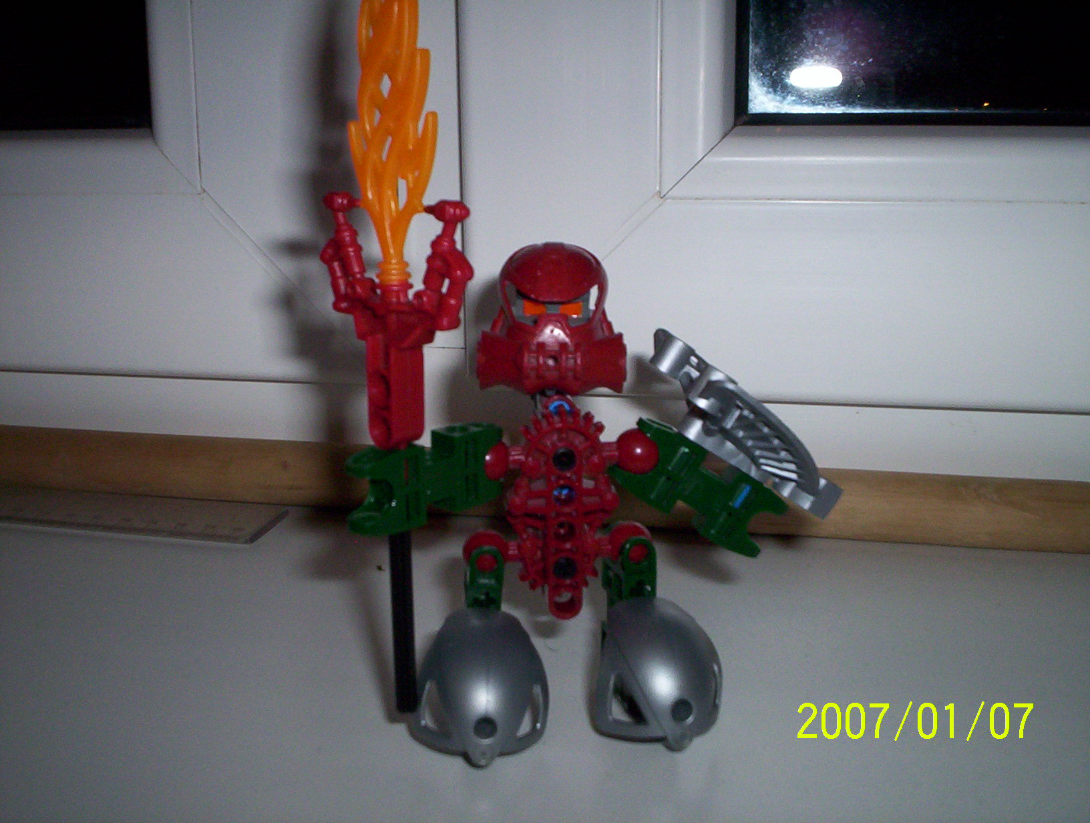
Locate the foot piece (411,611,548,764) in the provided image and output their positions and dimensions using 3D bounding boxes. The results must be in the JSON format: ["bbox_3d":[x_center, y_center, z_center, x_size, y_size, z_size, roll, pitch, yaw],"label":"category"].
[{"bbox_3d":[-0.012,0.056,0.252,0.028,0.026,0.024,1,13,4],"label":"foot piece"}]

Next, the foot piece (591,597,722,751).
[{"bbox_3d":[0.024,0.055,0.256,0.028,0.026,0.024,-6,15,-25],"label":"foot piece"}]

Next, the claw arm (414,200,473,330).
[{"bbox_3d":[-0.020,-0.030,0.242,0.011,0.026,0.011,-2,13,-6],"label":"claw arm"}]

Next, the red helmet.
[{"bbox_3d":[0.001,-0.019,0.243,0.030,0.029,0.026,0,13,0],"label":"red helmet"}]

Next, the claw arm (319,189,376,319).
[{"bbox_3d":[-0.040,-0.032,0.246,0.011,0.026,0.011,-2,13,-6],"label":"claw arm"}]

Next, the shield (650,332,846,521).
[{"bbox_3d":[0.043,0.003,0.259,0.049,0.016,0.034,42,9,0],"label":"shield"}]

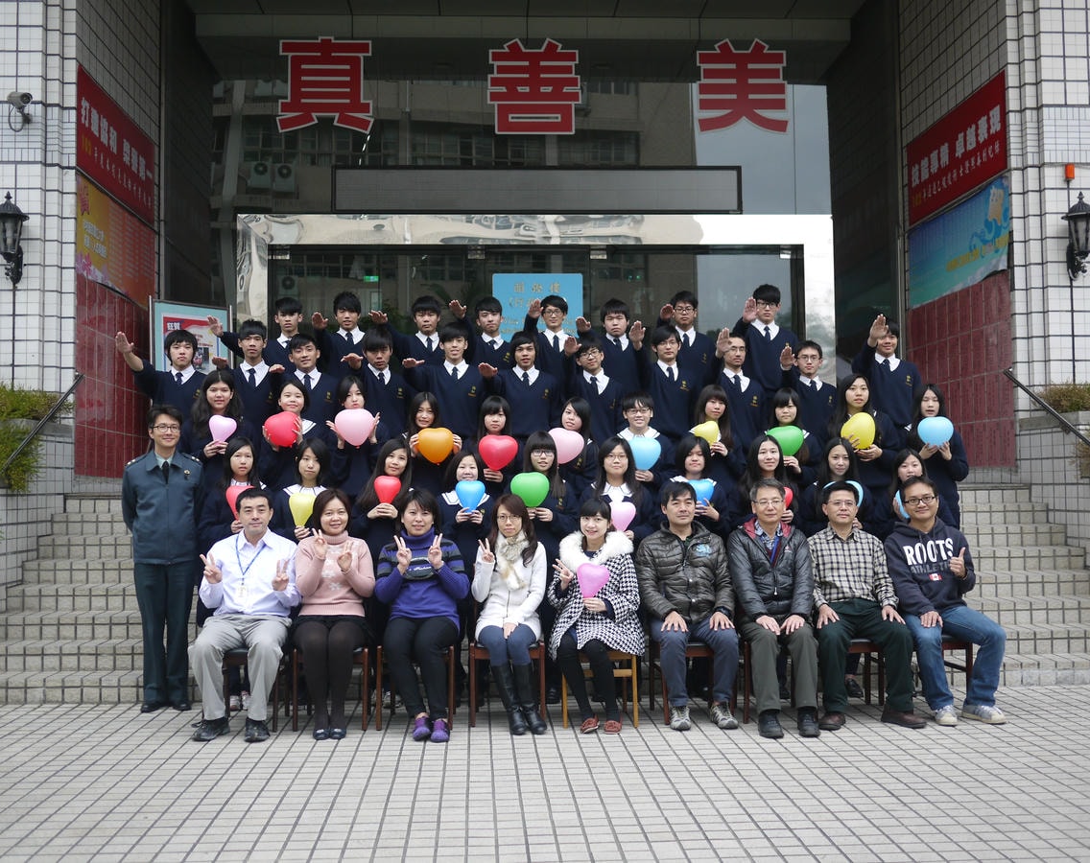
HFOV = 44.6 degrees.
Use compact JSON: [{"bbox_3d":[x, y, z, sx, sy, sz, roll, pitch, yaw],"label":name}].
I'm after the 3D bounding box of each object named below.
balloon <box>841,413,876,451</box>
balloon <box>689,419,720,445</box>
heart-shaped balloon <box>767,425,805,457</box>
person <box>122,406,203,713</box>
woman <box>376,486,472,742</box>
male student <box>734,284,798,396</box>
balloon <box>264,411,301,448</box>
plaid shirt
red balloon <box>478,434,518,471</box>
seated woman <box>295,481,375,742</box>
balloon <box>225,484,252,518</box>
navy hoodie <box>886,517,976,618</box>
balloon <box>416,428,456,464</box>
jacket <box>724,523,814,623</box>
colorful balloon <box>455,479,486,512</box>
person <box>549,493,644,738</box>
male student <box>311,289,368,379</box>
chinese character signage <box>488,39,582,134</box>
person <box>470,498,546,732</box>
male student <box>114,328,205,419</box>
[{"bbox_3d":[1.940,0.003,8.240,0.210,0.235,0.150,0,-2,0],"label":"balloon"},{"bbox_3d":[1.020,0.021,8.440,0.184,0.183,0.130,0,-2,-3],"label":"balloon"},{"bbox_3d":[1.485,0.059,8.220,0.235,0.205,0.150,0,-2,0],"label":"heart-shaped balloon"},{"bbox_3d":[-2.207,0.738,7.700,0.470,1.740,0.310,0,-2,-6],"label":"person"},{"bbox_3d":[-0.648,0.930,6.990,0.500,1.270,0.740,0,-2,-3],"label":"woman"},{"bbox_3d":[1.641,-0.192,9.793,0.523,1.813,0.520,0,-2,-3],"label":"male student"},{"bbox_3d":[-1.631,-0.012,8.261,0.221,0.221,0.160,0,-2,-8],"label":"balloon"},{"bbox_3d":[1.683,0.743,7.280,0.490,0.460,0.360,0,-2,0],"label":"plaid shirt"},{"bbox_3d":[-0.292,0.133,8.357,0.253,0.235,0.160,0,-2,-3],"label":"red balloon"},{"bbox_3d":[-1.126,0.951,7.173,0.430,1.273,0.720,0,-2,-8],"label":"seated woman"},{"bbox_3d":[-1.726,0.403,7.550,0.178,0.201,0.130,0,-2,-3],"label":"balloon"},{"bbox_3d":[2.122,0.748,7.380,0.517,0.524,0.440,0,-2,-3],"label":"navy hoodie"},{"bbox_3d":[-0.680,0.090,8.307,0.227,0.234,0.160,0,-2,-4],"label":"balloon"},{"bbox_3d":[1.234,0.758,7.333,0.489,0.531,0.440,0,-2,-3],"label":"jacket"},{"bbox_3d":[-0.426,0.376,7.620,0.176,0.198,0.130,0,-2,-3],"label":"colorful balloon"},{"bbox_3d":[0.285,0.973,7.246,0.519,1.204,0.720,-1,-2,2],"label":"person"},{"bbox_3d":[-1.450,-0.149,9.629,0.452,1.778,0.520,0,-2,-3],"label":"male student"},{"bbox_3d":[-0.107,-3.682,14.200,1.000,1.020,0.040,0,-2,-3],"label":"chinese character signage"},{"bbox_3d":[-0.190,0.948,7.100,0.420,1.235,0.600,0,-2,-3],"label":"person"},{"bbox_3d":[-2.481,0.174,8.720,0.560,1.710,0.520,0,-2,-5],"label":"male student"}]

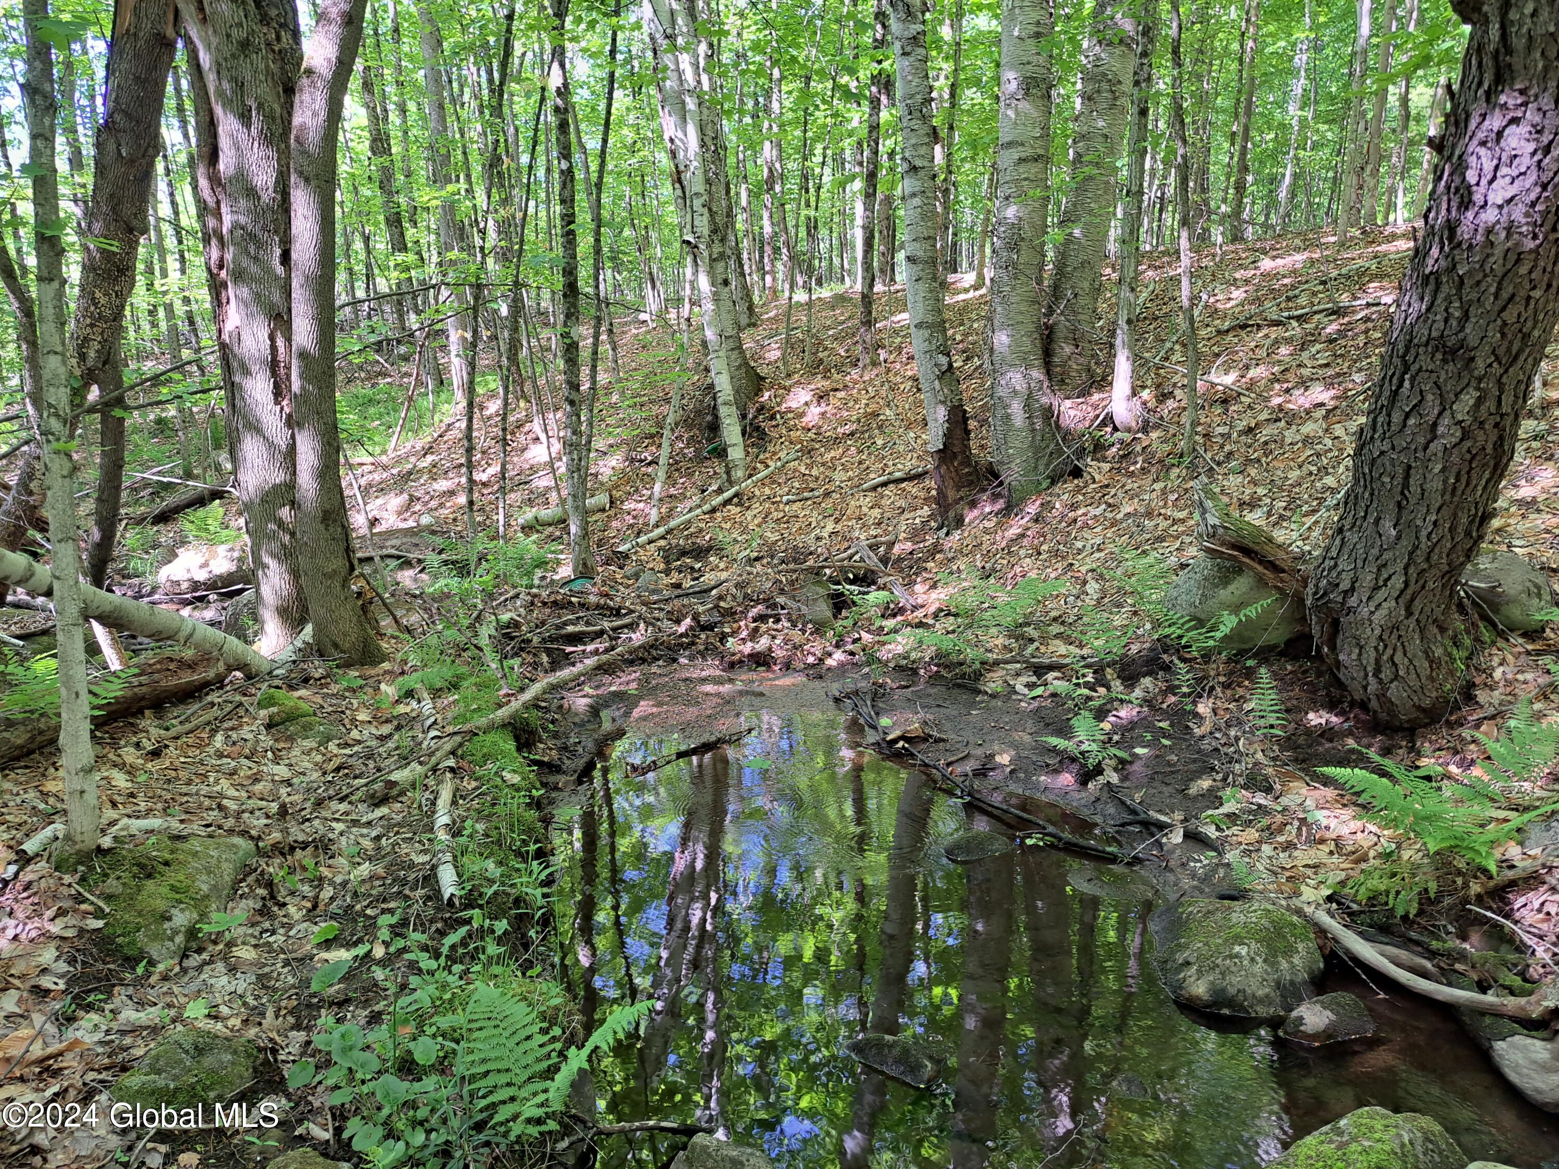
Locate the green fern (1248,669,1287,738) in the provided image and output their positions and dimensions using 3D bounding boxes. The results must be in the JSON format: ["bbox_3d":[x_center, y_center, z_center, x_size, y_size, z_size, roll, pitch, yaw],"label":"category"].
[{"bbox_3d":[2.216,0.528,4.904,0.175,0.310,0.130,4,10,22],"label":"green fern"}]

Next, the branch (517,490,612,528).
[{"bbox_3d":[-2.100,-0.722,10.500,0.893,0.160,0.160,-11,11,0],"label":"branch"}]

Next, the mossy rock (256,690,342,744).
[{"bbox_3d":[-1.840,0.505,4.150,0.310,0.150,0.270,-5,12,-24],"label":"mossy rock"}]

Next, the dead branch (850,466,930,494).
[{"bbox_3d":[0.911,-0.849,8.800,0.713,0.055,0.055,-17,16,-16],"label":"dead branch"}]

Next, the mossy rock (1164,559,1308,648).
[{"bbox_3d":[2.490,0.128,5.902,0.750,0.460,0.580,4,10,22],"label":"mossy rock"}]

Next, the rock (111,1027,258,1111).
[{"bbox_3d":[-1.172,0.960,2.138,0.270,0.125,0.200,-3,10,-20],"label":"rock"}]

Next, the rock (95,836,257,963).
[{"bbox_3d":[-1.586,0.815,2.823,0.360,0.170,0.420,-5,11,-28],"label":"rock"}]

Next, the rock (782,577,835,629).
[{"bbox_3d":[0.175,0.107,6.350,0.290,0.270,0.270,1,11,2],"label":"rock"}]

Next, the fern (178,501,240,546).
[{"bbox_3d":[-5.015,-0.530,9.500,0.520,0.350,0.450,-6,12,-27],"label":"fern"}]

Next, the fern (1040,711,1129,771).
[{"bbox_3d":[1.335,0.689,4.729,0.370,0.220,0.300,2,10,10],"label":"fern"}]

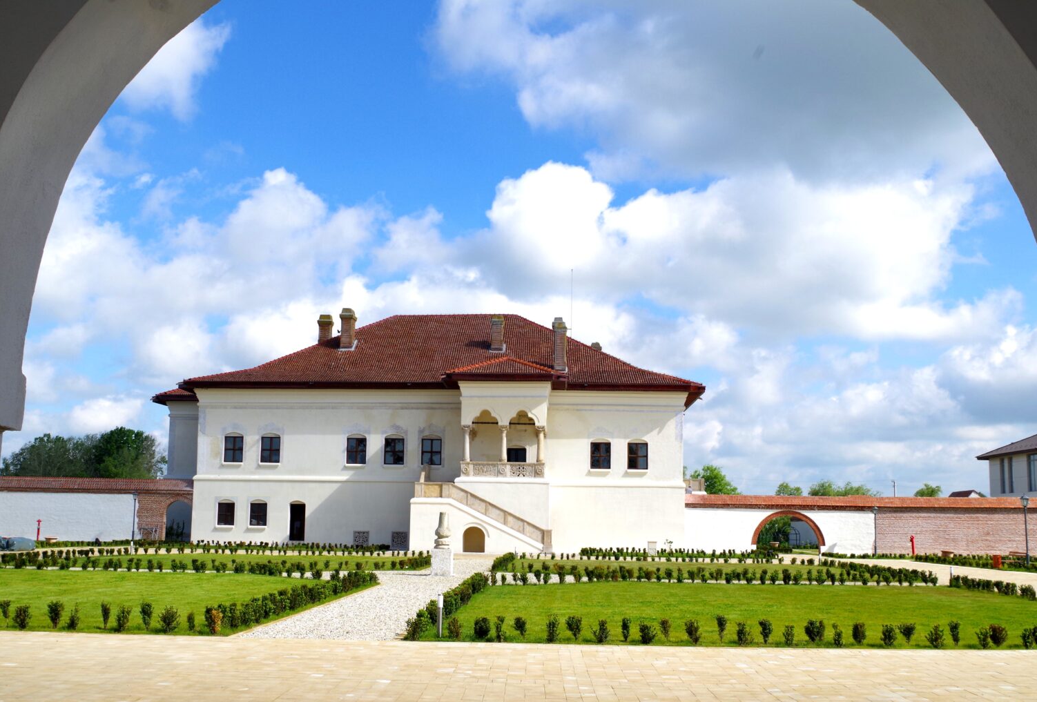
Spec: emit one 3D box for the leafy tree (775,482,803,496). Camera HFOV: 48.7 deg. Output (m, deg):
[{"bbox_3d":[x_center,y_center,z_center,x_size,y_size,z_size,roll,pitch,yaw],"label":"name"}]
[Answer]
[{"bbox_3d":[31.525,18.946,133.752,5.000,7.300,5.000,0,-9,5],"label":"leafy tree"}]

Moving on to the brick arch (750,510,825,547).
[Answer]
[{"bbox_3d":[19.916,13.174,84.530,5.500,2.800,0.750,0,-9,5],"label":"brick arch"}]

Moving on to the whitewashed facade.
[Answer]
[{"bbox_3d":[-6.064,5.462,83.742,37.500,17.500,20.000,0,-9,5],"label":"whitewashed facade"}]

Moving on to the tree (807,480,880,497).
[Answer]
[{"bbox_3d":[37.801,18.852,133.782,9.000,7.700,7.000,0,-9,5],"label":"tree"}]

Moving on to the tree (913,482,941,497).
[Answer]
[{"bbox_3d":[47.645,19.113,133.767,4.800,7.500,4.800,0,-9,5],"label":"tree"}]

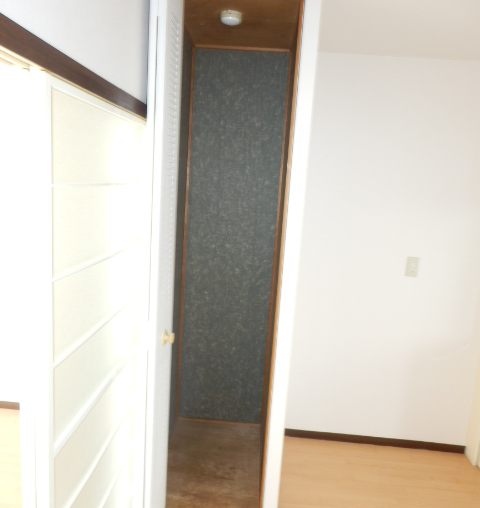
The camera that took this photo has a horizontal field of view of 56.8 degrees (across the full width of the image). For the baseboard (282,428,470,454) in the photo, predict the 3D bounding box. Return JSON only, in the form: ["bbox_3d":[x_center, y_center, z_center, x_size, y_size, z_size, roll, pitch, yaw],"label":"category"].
[{"bbox_3d":[0.857,1.218,2.893,1.210,0.061,0.015,4,9,3],"label":"baseboard"}]

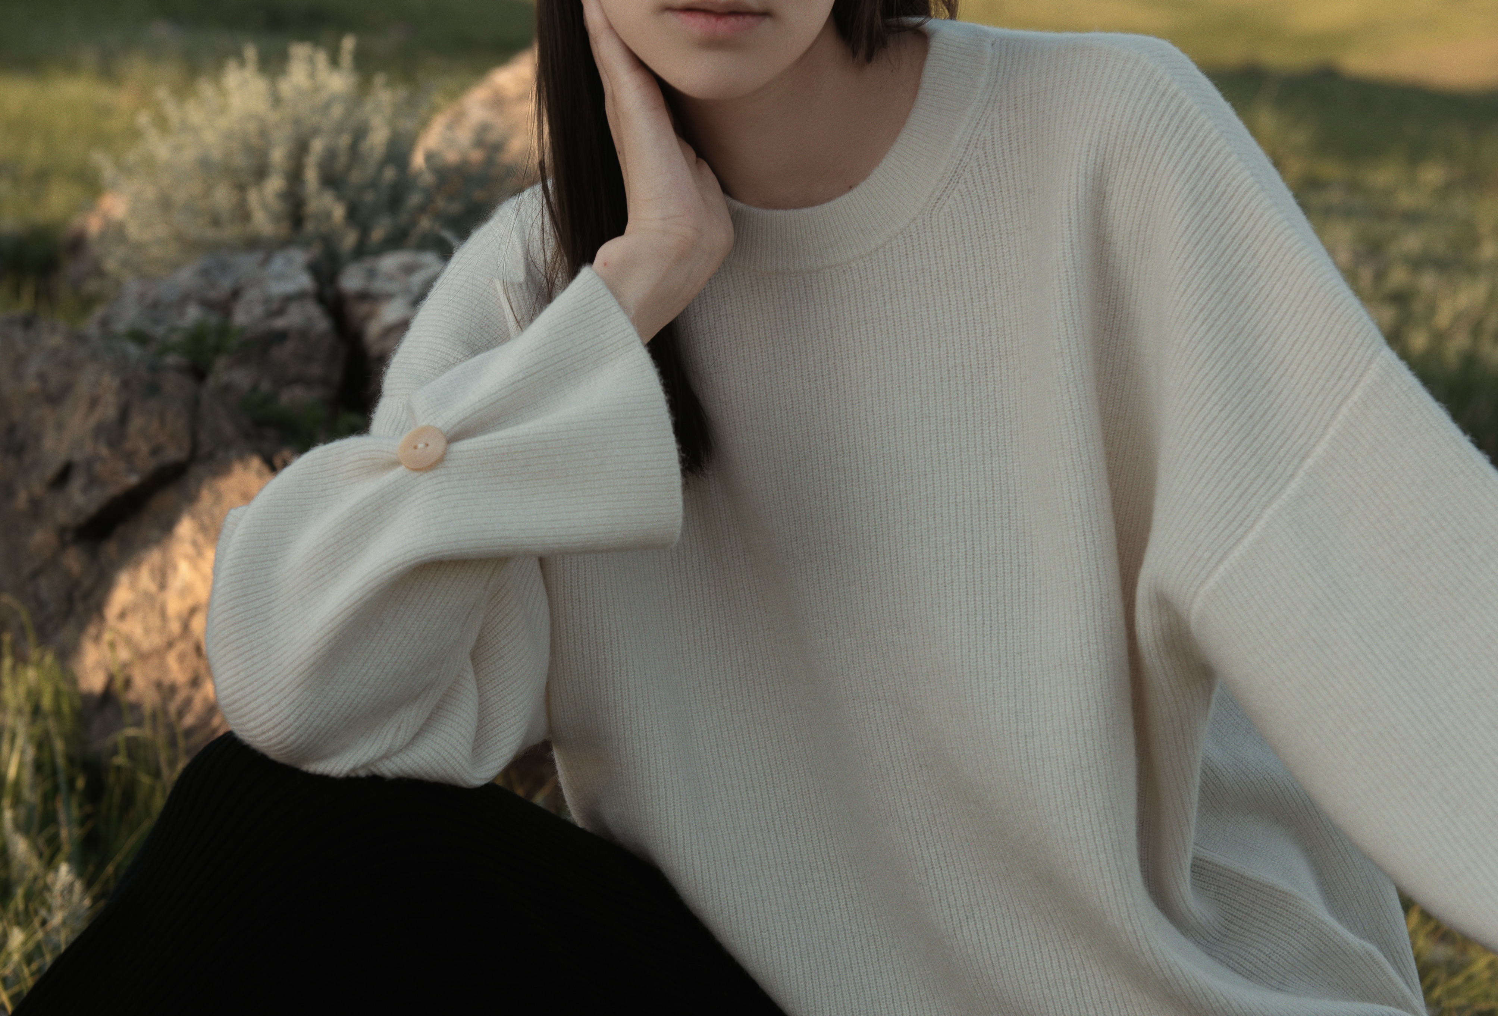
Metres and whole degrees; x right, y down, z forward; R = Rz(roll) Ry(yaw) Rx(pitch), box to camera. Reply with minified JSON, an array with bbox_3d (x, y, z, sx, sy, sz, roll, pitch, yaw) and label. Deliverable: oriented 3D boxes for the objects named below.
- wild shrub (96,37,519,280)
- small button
[{"bbox_3d":[-0.475,-0.374,3.250,0.450,0.270,0.380,0,9,0],"label":"wild shrub"},{"bbox_3d":[-0.133,-0.025,1.220,0.021,0.021,0.004,3,-19,17],"label":"small button"}]

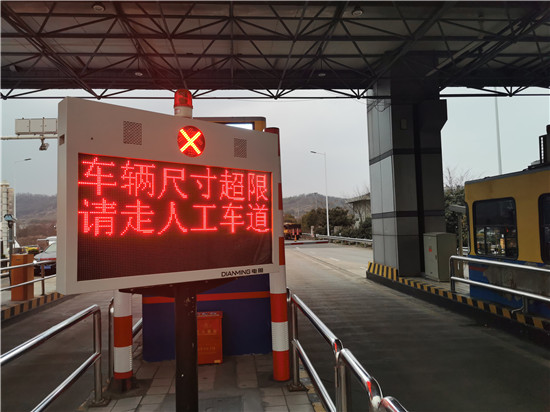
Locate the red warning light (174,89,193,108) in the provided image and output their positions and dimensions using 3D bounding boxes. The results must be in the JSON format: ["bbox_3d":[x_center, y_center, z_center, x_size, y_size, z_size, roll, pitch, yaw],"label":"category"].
[{"bbox_3d":[-0.636,-0.747,2.980,0.127,0.142,0.127,-2,-3,0],"label":"red warning light"}]

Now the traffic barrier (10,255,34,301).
[{"bbox_3d":[-6.229,1.753,10.552,0.340,1.109,0.420,-1,-3,-5],"label":"traffic barrier"}]

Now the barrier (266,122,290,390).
[{"bbox_3d":[0.003,0.488,4.538,0.168,2.618,0.168,-2,-3,-5],"label":"barrier"}]

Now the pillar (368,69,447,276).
[{"bbox_3d":[4.420,-1.067,14.637,1.600,6.620,2.450,-1,-3,-5],"label":"pillar"}]

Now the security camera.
[{"bbox_3d":[-8.199,-2.169,15.200,0.240,0.360,0.380,-1,9,-5],"label":"security camera"}]

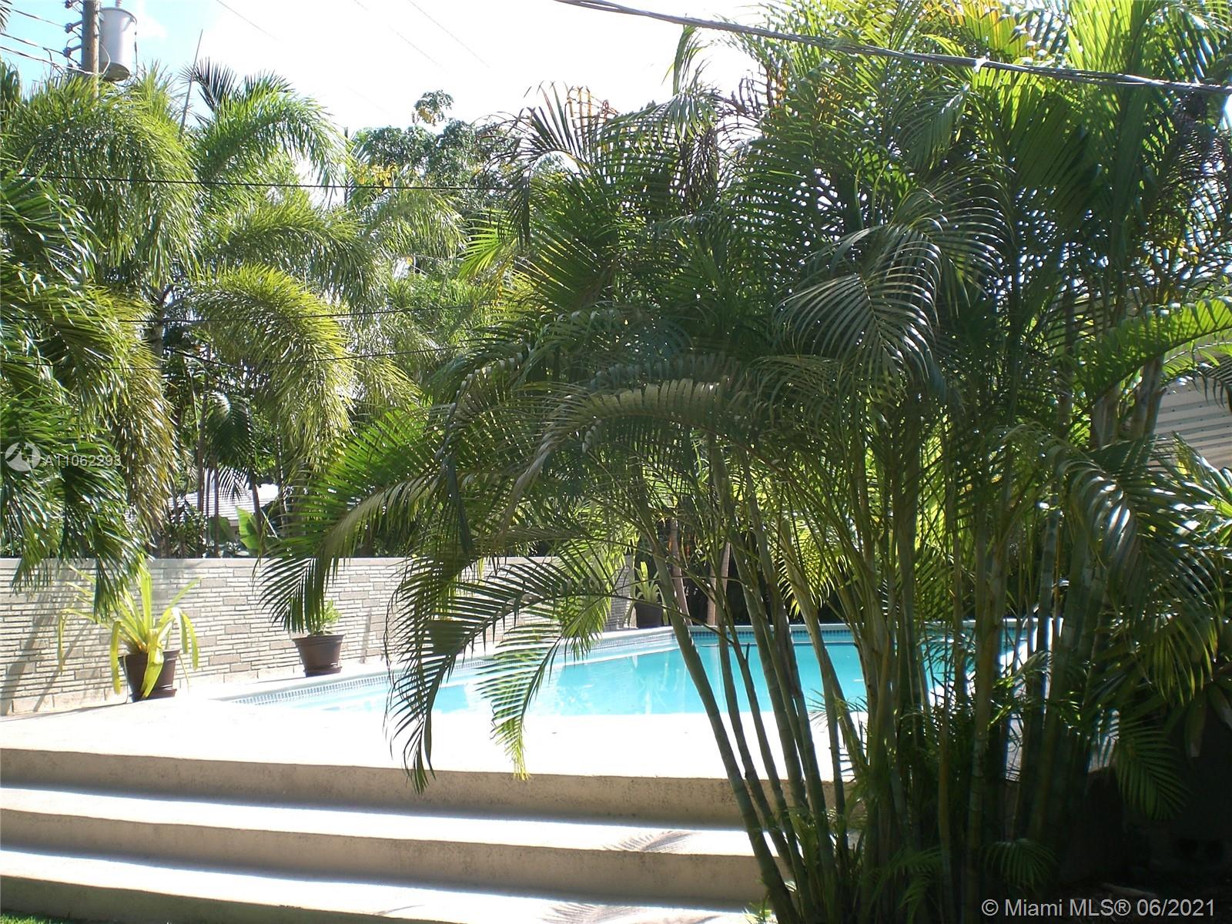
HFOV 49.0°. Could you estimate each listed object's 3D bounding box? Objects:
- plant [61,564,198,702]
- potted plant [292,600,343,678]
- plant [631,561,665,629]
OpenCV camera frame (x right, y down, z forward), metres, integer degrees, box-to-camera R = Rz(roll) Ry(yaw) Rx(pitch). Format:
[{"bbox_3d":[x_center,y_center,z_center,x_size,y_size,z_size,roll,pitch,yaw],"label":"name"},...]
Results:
[{"bbox_3d":[-3.523,1.244,9.850,0.960,1.030,0.900,1,-4,-20],"label":"plant"},{"bbox_3d":[-2.591,1.545,11.800,0.460,0.670,0.460,1,-4,-12],"label":"potted plant"},{"bbox_3d":[0.442,1.883,19.100,0.540,0.970,0.540,0,-4,1],"label":"plant"}]

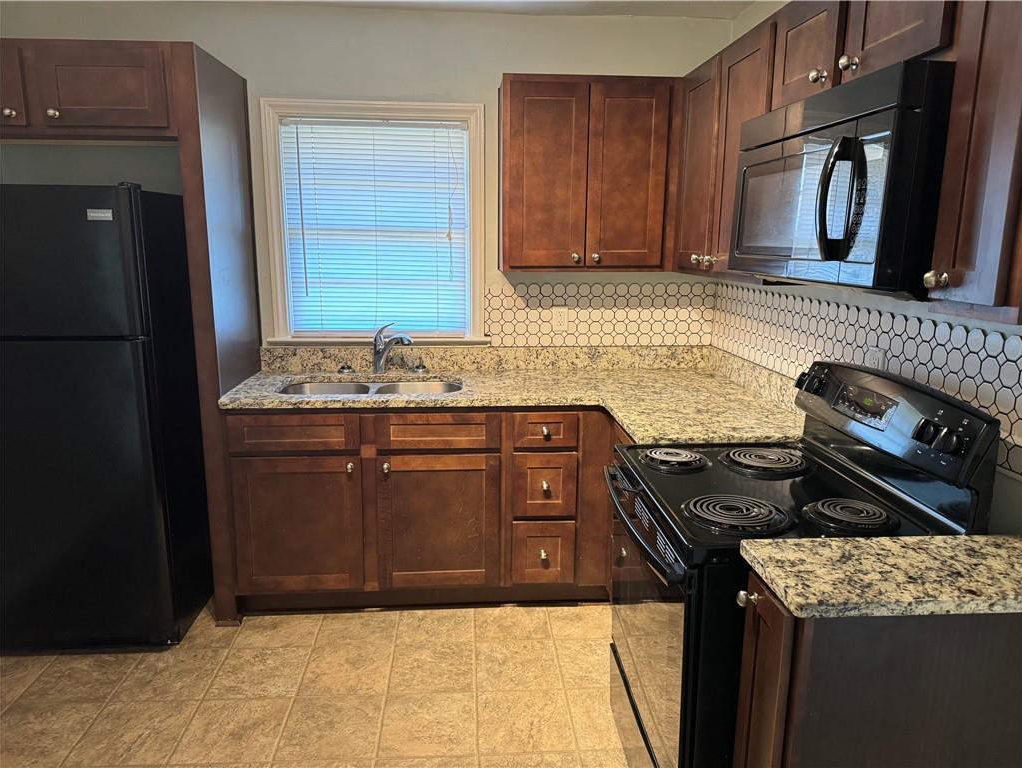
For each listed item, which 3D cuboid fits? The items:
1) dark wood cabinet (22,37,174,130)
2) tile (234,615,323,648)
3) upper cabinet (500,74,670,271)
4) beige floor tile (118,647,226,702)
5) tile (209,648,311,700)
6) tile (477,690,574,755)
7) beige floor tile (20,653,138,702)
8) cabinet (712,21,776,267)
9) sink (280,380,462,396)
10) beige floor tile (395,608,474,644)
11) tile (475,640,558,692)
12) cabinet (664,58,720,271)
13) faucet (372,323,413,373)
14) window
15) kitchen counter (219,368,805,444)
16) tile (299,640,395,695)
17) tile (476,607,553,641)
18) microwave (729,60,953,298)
[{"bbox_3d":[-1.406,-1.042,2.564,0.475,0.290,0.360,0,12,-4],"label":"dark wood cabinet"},{"bbox_3d":[-0.919,0.973,2.834,0.309,0.010,0.275,0,12,-4],"label":"tile"},{"bbox_3d":[0.301,-0.872,3.035,0.688,0.761,0.335,0,12,-4],"label":"upper cabinet"},{"bbox_3d":[-1.204,1.034,2.531,0.303,0.010,0.306,0,12,-4],"label":"beige floor tile"},{"bbox_3d":[-0.897,1.033,2.550,0.310,0.010,0.306,0,12,-4],"label":"tile"},{"bbox_3d":[0.041,1.094,2.302,0.300,0.010,0.300,0,12,-4],"label":"tile"},{"bbox_3d":[-1.507,1.035,2.513,0.305,0.010,0.306,0,12,-4],"label":"beige floor tile"},{"bbox_3d":[0.878,-0.718,2.264,0.340,0.742,0.410,0,12,-4],"label":"cabinet"},{"bbox_3d":[-0.579,0.125,3.019,0.765,0.185,0.420,0,12,-4],"label":"sink"},{"bbox_3d":[-0.302,0.969,2.864,0.300,0.010,0.280,0,12,-4],"label":"beige floor tile"},{"bbox_3d":[0.021,1.030,2.599,0.300,0.010,0.300,0,12,-4],"label":"tile"},{"bbox_3d":[0.830,-0.792,2.682,0.310,0.760,0.420,0,12,-4],"label":"cabinet"},{"bbox_3d":[-0.519,-0.142,3.113,0.235,0.225,0.065,12,16,41],"label":"faucet"},{"bbox_3d":[-0.587,-0.694,3.123,0.945,1.030,0.090,0,12,-4],"label":"window"},{"bbox_3d":[-0.049,0.075,2.775,2.110,0.035,1.175,0,12,-4],"label":"kitchen counter"},{"bbox_3d":[-0.587,1.031,2.559,0.300,0.010,0.300,0,12,-4],"label":"tile"},{"bbox_3d":[0.003,0.969,2.884,0.300,0.010,0.280,0,12,-4],"label":"tile"},{"bbox_3d":[0.873,-0.462,1.705,0.428,0.414,0.765,0,12,-4],"label":"microwave"}]

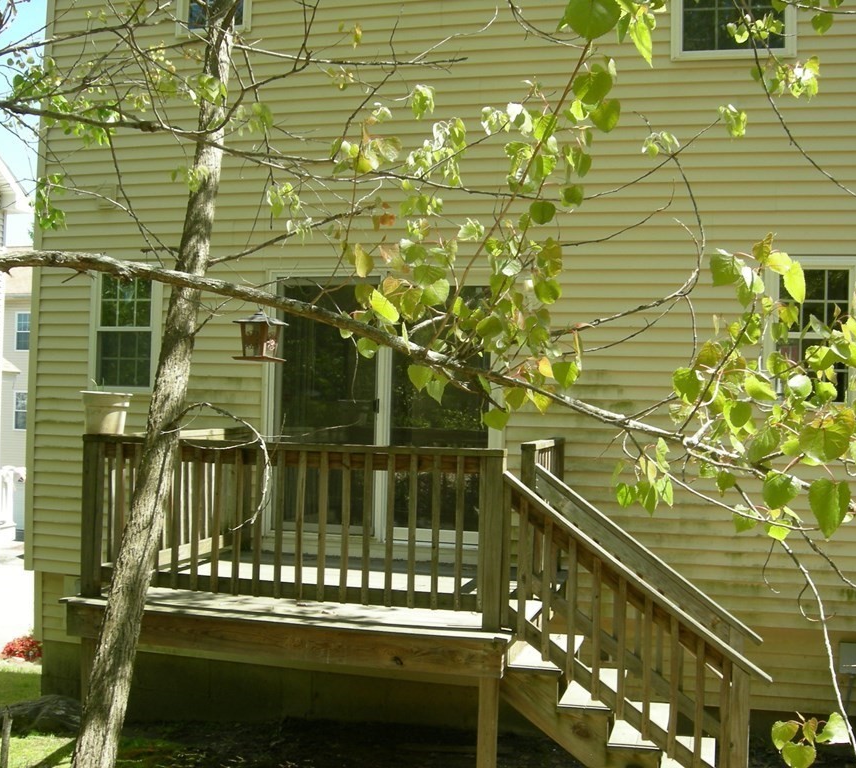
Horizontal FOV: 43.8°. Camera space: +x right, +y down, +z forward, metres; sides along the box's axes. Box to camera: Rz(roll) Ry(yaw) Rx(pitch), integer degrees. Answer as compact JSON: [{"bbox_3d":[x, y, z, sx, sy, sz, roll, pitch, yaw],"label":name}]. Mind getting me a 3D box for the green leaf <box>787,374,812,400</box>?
[{"bbox_3d":[1.116,0.011,3.200,0.075,0.075,0.020,1,0,19],"label":"green leaf"}]

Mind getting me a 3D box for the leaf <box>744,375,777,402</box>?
[{"bbox_3d":[0.999,0.013,3.200,0.108,0.066,0.020,37,10,0],"label":"leaf"}]

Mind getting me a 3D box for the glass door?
[{"bbox_3d":[-0.341,0.194,7.811,1.680,1.930,0.100,1,-1,14],"label":"glass door"}]

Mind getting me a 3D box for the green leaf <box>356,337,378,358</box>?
[{"bbox_3d":[-0.182,-0.110,3.200,0.066,0.066,0.025,1,-1,6],"label":"green leaf"}]

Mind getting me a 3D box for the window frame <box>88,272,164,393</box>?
[{"bbox_3d":[-2.366,-0.414,8.328,0.620,0.960,0.100,1,-1,14],"label":"window frame"}]

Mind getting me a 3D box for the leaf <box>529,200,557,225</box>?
[{"bbox_3d":[0.366,-0.548,3.400,0.086,0.073,0.020,1,0,6],"label":"leaf"}]

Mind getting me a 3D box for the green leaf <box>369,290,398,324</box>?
[{"bbox_3d":[-0.134,-0.233,3.200,0.090,0.108,0.030,1,-1,6],"label":"green leaf"}]

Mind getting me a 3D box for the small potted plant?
[{"bbox_3d":[-1.811,0.138,6.000,0.285,0.290,0.285,1,-1,14],"label":"small potted plant"}]

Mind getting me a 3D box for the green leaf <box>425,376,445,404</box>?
[{"bbox_3d":[0.024,0.021,3.400,0.067,0.086,0.020,1,0,0],"label":"green leaf"}]

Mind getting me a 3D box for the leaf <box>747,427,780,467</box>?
[{"bbox_3d":[1.008,0.188,3.200,0.087,0.126,0.020,30,0,17],"label":"leaf"}]

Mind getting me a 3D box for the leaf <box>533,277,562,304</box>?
[{"bbox_3d":[0.382,-0.298,3.400,0.093,0.086,0.020,1,0,6],"label":"leaf"}]

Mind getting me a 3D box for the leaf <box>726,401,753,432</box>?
[{"bbox_3d":[0.936,0.098,3.200,0.075,0.093,0.020,1,0,16],"label":"leaf"}]

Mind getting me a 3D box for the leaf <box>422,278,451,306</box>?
[{"bbox_3d":[0.025,-0.275,3.200,0.084,0.084,0.025,1,-1,6],"label":"leaf"}]

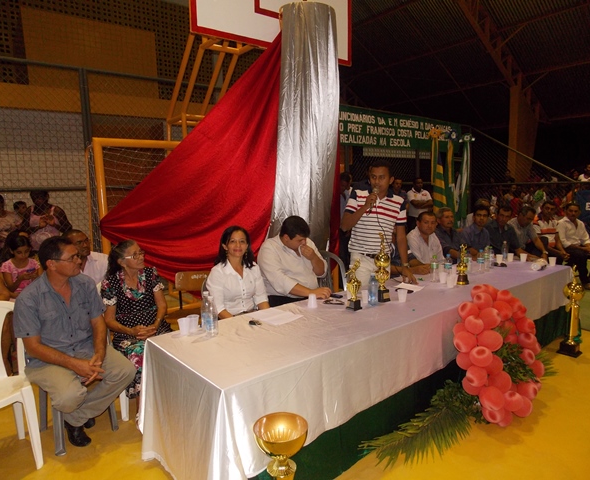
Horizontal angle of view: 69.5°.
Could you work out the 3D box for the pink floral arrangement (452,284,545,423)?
[{"bbox_3d":[1.413,0.755,2.899,0.660,0.820,0.360,-7,9,-38],"label":"pink floral arrangement"}]

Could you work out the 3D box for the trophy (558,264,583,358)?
[{"bbox_3d":[2.493,0.625,3.819,0.180,0.810,0.165,-7,9,-38],"label":"trophy"}]

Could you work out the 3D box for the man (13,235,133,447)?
[{"bbox_3d":[-1.411,0.616,2.662,0.550,1.250,0.700,-8,10,-44],"label":"man"}]

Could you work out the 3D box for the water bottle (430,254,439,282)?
[{"bbox_3d":[1.213,0.248,3.676,0.067,0.228,0.067,-7,9,-38],"label":"water bottle"}]

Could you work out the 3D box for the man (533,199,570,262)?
[{"bbox_3d":[3.789,0.077,6.191,0.550,1.260,0.750,-7,9,-38],"label":"man"}]

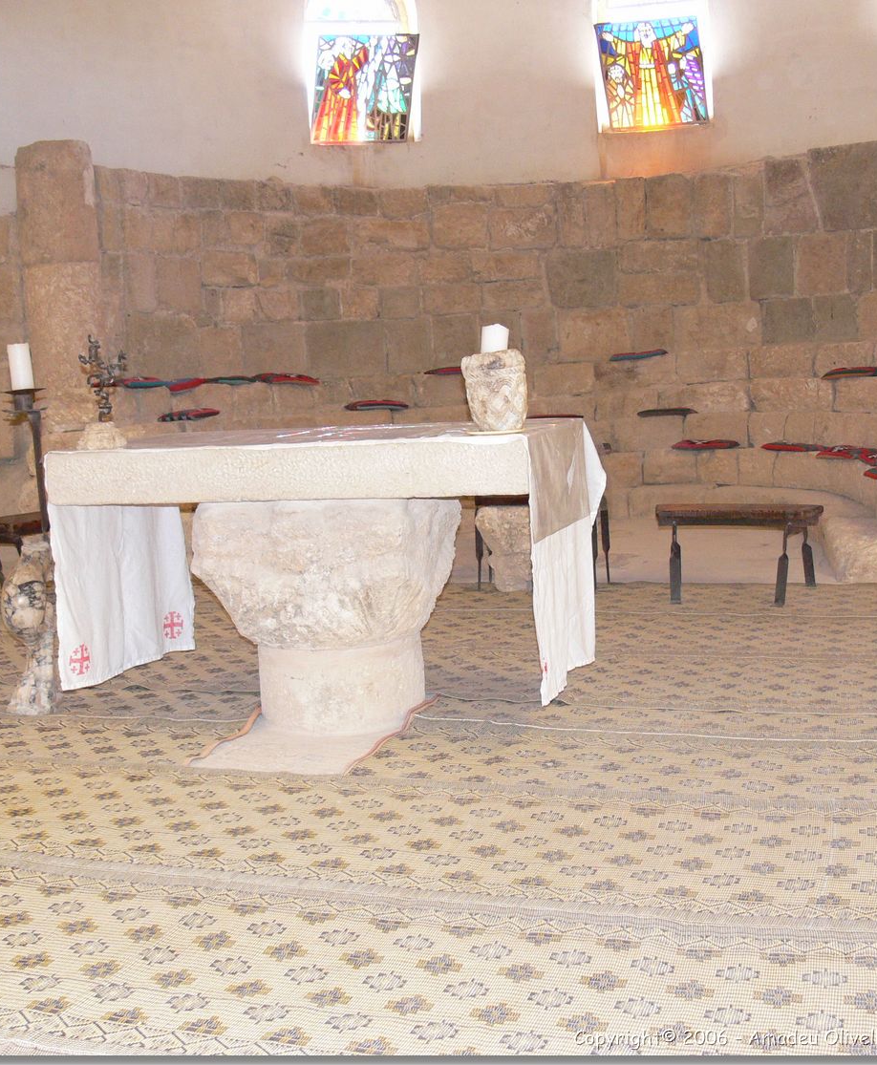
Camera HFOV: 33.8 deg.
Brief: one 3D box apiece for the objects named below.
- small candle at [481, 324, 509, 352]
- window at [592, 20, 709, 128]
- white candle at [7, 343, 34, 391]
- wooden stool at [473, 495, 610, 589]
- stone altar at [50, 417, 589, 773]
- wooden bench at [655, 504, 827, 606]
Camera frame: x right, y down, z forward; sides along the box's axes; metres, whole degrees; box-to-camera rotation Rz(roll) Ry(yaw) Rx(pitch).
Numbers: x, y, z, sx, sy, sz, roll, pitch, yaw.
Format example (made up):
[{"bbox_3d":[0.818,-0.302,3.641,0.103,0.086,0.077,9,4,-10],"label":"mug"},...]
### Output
[{"bbox_3d":[0.189,-0.652,4.850,0.092,0.098,0.092,-3,8,0],"label":"small candle"},{"bbox_3d":[1.510,-3.224,10.148,0.721,0.740,0.052,0,36,18],"label":"window"},{"bbox_3d":[-1.580,-0.625,5.450,0.085,0.172,0.085,-3,8,0],"label":"white candle"},{"bbox_3d":[0.543,0.063,7.662,0.688,0.472,0.380,0,8,18],"label":"wooden stool"},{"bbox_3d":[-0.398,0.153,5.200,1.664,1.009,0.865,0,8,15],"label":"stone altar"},{"bbox_3d":[1.502,0.095,7.201,0.806,0.448,0.550,0,8,18],"label":"wooden bench"}]

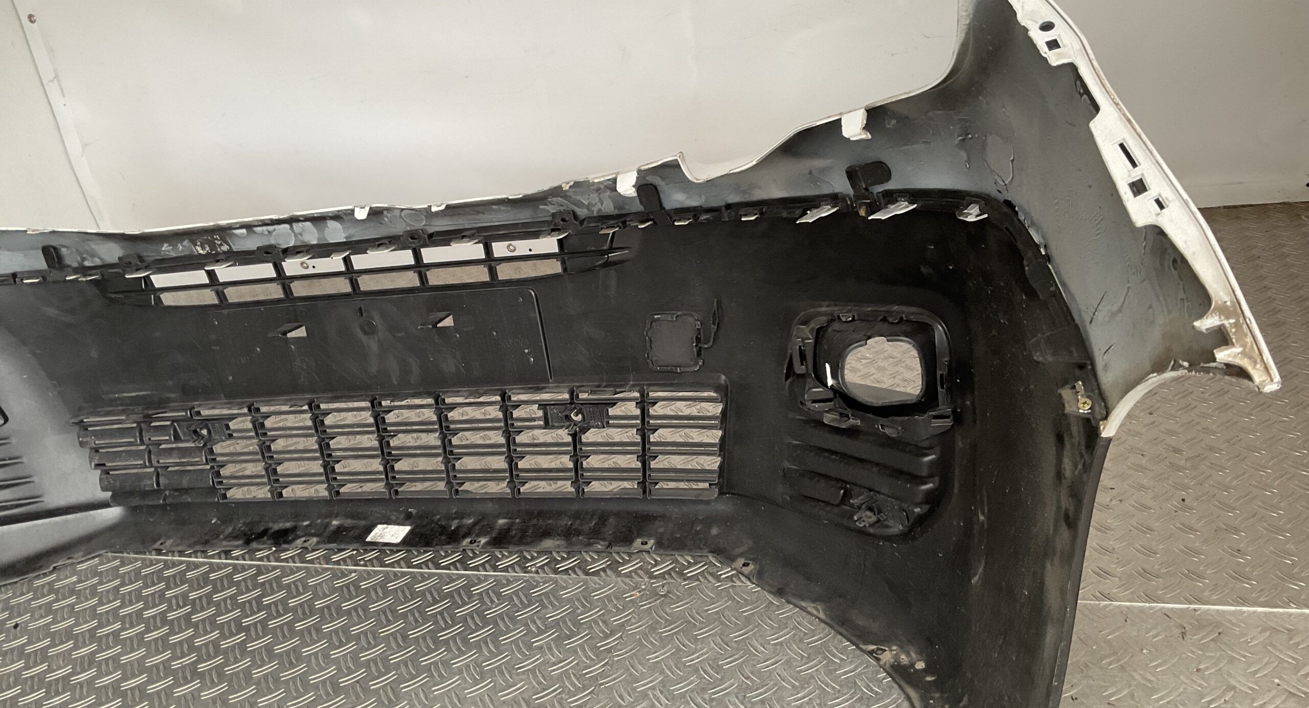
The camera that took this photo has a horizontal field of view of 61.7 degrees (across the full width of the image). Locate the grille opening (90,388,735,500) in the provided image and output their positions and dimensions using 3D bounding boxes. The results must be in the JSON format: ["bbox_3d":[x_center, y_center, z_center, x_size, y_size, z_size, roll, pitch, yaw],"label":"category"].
[{"bbox_3d":[-0.402,0.143,1.610,1.046,0.169,0.092,-3,25,17],"label":"grille opening"}]

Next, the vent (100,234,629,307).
[{"bbox_3d":[-0.436,-0.112,1.539,0.846,0.078,0.061,-3,25,17],"label":"vent"}]

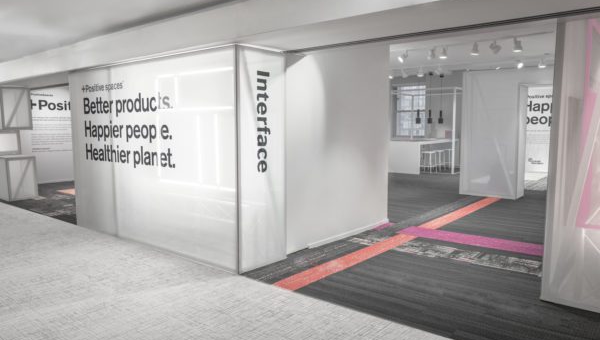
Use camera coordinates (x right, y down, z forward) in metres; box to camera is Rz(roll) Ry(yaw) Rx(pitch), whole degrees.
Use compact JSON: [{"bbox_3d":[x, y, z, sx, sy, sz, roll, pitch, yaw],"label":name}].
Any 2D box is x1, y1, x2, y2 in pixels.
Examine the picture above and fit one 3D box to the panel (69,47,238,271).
[{"bbox_3d":[-1.848,-0.179,5.483,3.358,2.154,0.080,5,8,39],"label":"panel"}]

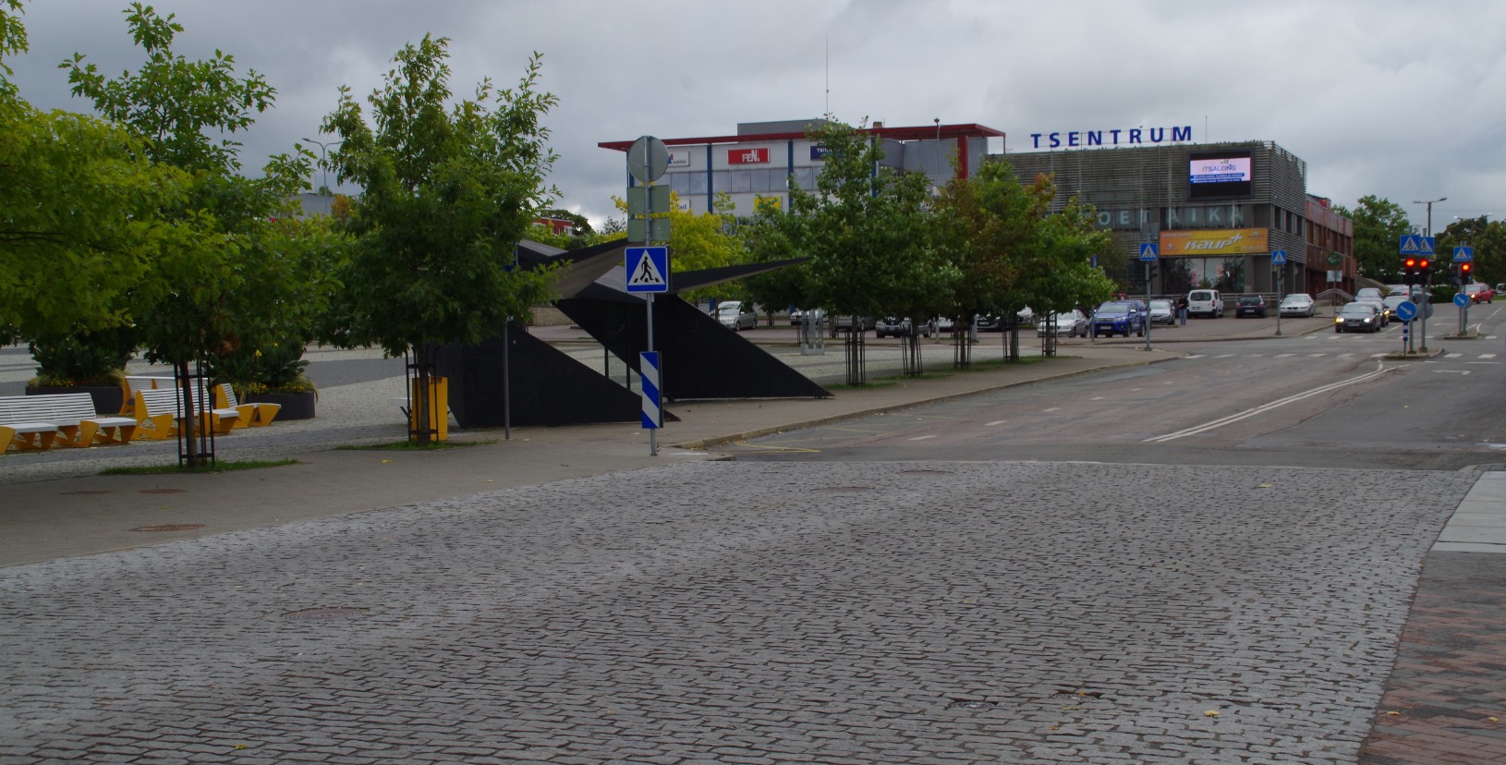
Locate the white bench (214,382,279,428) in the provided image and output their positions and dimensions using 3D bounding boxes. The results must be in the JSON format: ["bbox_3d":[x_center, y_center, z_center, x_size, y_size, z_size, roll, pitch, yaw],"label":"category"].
[{"bbox_3d":[-8.768,0.408,35.500,0.750,0.770,2.000,-1,2,2],"label":"white bench"}]

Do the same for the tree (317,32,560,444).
[{"bbox_3d":[-4.517,-2.084,29.700,3.450,5.950,3.350,-1,1,0],"label":"tree"}]

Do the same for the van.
[{"bbox_3d":[29.037,-5.016,131.500,1.820,1.810,4.380,0,1,20],"label":"van"}]

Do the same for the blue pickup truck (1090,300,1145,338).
[{"bbox_3d":[18.092,-3.120,101.000,1.860,1.820,5.300,0,2,20],"label":"blue pickup truck"}]

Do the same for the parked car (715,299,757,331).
[{"bbox_3d":[-1.229,-3.754,115.500,1.800,1.660,4.500,0,1,20],"label":"parked car"}]

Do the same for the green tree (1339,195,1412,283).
[{"bbox_3d":[60.060,-13.327,198.000,7.200,9.800,7.200,0,1,20],"label":"green tree"}]

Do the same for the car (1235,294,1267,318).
[{"bbox_3d":[31.209,-4.735,128.000,1.690,1.450,3.950,0,2,21],"label":"car"}]

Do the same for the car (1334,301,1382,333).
[{"bbox_3d":[28.935,-3.066,97.800,1.780,1.440,4.500,0,1,22],"label":"car"}]

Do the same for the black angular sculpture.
[{"bbox_3d":[-1.979,-0.868,36.800,4.900,3.100,8.900,0,2,21],"label":"black angular sculpture"}]

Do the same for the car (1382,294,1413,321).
[{"bbox_3d":[38.448,-4.396,121.500,1.800,1.460,4.600,0,2,21],"label":"car"}]

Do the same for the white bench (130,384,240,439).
[{"bbox_3d":[-8.823,0.457,31.800,0.840,0.770,1.500,0,2,27],"label":"white bench"}]

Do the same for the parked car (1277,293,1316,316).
[{"bbox_3d":[33.665,-4.745,126.500,1.840,1.470,4.800,0,2,21],"label":"parked car"}]

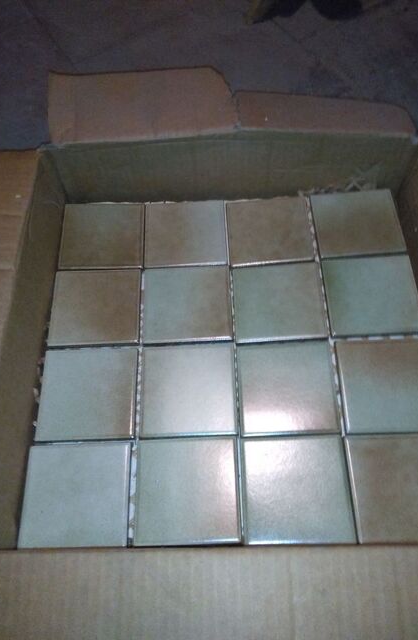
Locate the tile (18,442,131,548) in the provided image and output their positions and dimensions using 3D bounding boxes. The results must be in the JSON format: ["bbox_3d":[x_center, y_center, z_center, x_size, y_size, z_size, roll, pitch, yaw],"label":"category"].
[{"bbox_3d":[-0.095,0.128,0.378,0.075,0.007,0.075,-3,62,1],"label":"tile"}]

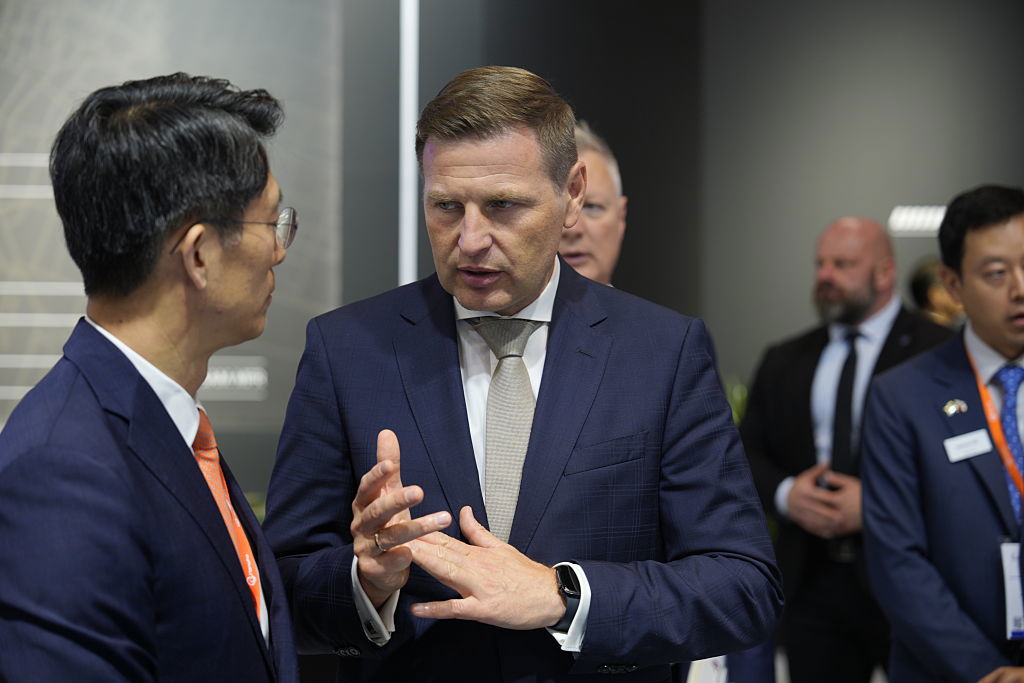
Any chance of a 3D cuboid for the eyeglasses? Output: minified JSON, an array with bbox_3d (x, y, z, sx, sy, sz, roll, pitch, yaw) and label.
[{"bbox_3d":[-0.272,-0.099,1.825,0.130,0.047,0.142,2,-1,-27],"label":"eyeglasses"}]

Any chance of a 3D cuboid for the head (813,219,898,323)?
[{"bbox_3d":[0.795,-0.163,4.600,0.215,0.248,0.175,0,0,-37],"label":"head"}]

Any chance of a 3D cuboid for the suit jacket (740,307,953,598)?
[{"bbox_3d":[0.797,0.300,4.580,0.590,0.790,0.370,0,0,25],"label":"suit jacket"}]

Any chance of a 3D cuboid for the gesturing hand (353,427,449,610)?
[{"bbox_3d":[-0.097,0.162,1.790,0.097,0.160,0.135,0,0,-27],"label":"gesturing hand"}]

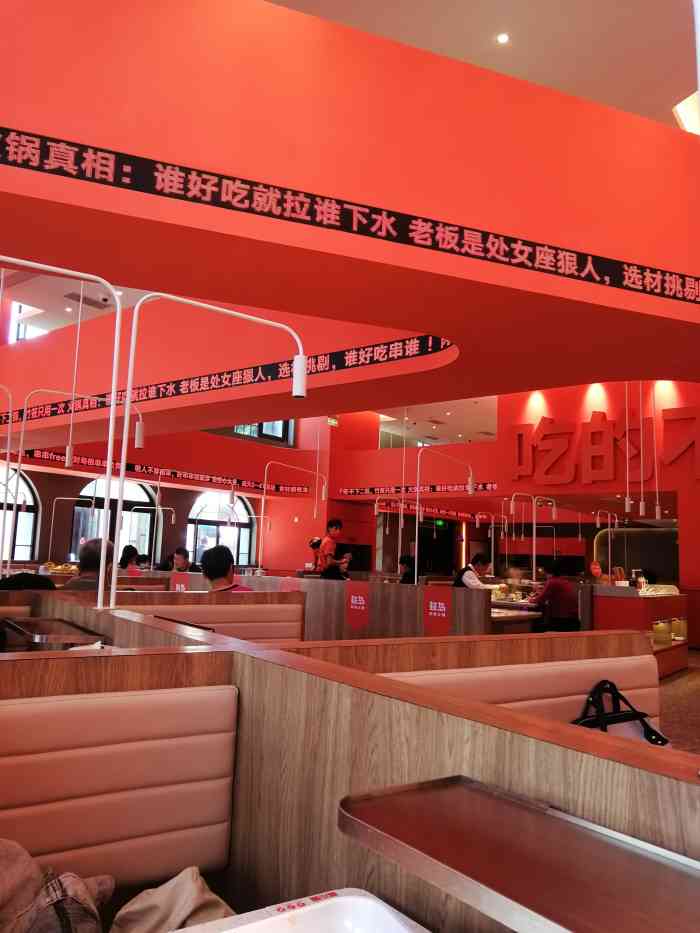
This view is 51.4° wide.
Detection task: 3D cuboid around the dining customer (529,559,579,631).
[{"bbox_3d":[2.244,1.645,8.027,0.620,1.240,0.460,-2,-8,32],"label":"dining customer"}]

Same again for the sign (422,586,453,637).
[{"bbox_3d":[0.729,1.215,6.073,0.257,0.430,0.020,-2,-8,32],"label":"sign"}]

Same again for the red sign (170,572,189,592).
[{"bbox_3d":[-1.825,1.361,7.801,0.265,0.435,0.020,-5,-10,41],"label":"red sign"}]

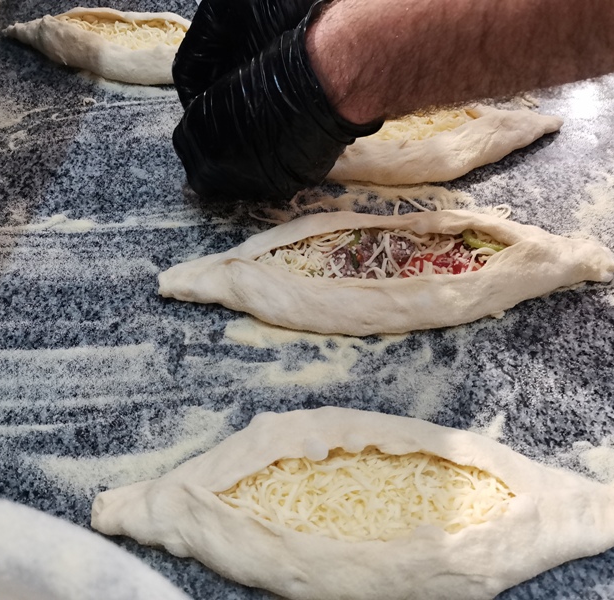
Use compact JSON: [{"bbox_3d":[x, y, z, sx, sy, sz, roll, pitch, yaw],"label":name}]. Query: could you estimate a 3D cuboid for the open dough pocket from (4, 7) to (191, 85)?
[{"bbox_3d":[-0.149,-0.238,0.563,0.295,0.038,0.096,7,56,5],"label":"open dough pocket"}]

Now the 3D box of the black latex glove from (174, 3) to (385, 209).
[{"bbox_3d":[-0.021,-0.139,0.426,0.130,0.095,0.095,-8,56,-5],"label":"black latex glove"}]

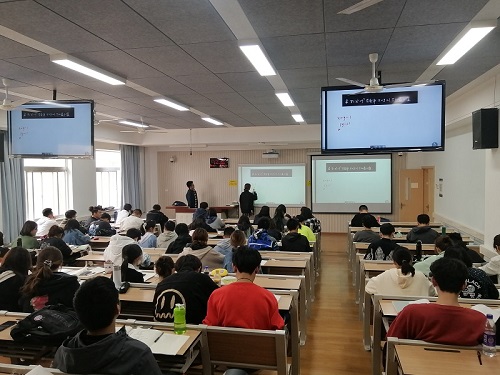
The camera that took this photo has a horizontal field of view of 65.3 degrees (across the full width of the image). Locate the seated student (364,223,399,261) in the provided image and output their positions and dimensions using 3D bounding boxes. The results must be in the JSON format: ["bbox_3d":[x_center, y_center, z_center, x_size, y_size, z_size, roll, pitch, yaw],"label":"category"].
[{"bbox_3d":[1.855,1.125,5.402,0.500,1.240,0.680,0,2,12],"label":"seated student"}]

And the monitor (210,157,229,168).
[{"bbox_3d":[-1.043,-0.832,13.468,0.660,0.350,0.070,0,3,12],"label":"monitor"}]

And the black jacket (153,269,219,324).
[{"bbox_3d":[-0.495,0.993,3.221,0.520,0.580,0.500,-1,2,12],"label":"black jacket"}]

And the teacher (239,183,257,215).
[{"bbox_3d":[-0.051,0.712,12.836,0.550,1.660,0.420,1,3,27],"label":"teacher"}]

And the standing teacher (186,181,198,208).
[{"bbox_3d":[-1.891,0.665,12.770,0.340,1.730,0.480,0,2,2],"label":"standing teacher"}]

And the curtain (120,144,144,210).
[{"bbox_3d":[-3.913,0.006,12.972,0.200,2.750,1.250,0,2,12],"label":"curtain"}]

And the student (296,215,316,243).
[{"bbox_3d":[1.089,1.137,7.654,0.500,1.247,0.740,0,3,12],"label":"student"}]

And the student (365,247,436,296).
[{"bbox_3d":[1.457,1.162,3.852,0.620,1.170,0.800,-1,2,12],"label":"student"}]

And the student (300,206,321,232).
[{"bbox_3d":[1.330,1.072,8.504,0.470,1.311,0.740,-1,2,12],"label":"student"}]

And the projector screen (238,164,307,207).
[{"bbox_3d":[0.737,-0.075,13.197,2.280,1.420,0.060,0,2,12],"label":"projector screen"}]

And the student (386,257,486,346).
[{"bbox_3d":[1.311,1.103,2.825,0.620,1.300,0.760,0,2,10],"label":"student"}]

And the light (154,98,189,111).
[{"bbox_3d":[-1.390,-1.507,7.043,0.210,0.070,1.210,0,2,12],"label":"light"}]

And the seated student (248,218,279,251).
[{"bbox_3d":[0.262,1.166,6.880,0.540,1.281,0.740,0,3,12],"label":"seated student"}]

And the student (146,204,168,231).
[{"bbox_3d":[-2.289,1.065,9.697,0.500,1.250,0.680,0,2,12],"label":"student"}]

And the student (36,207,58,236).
[{"bbox_3d":[-4.404,1.145,8.824,0.540,1.307,0.740,0,3,17],"label":"student"}]

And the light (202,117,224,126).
[{"bbox_3d":[-0.888,-1.605,9.378,0.210,0.070,1.210,0,2,12],"label":"light"}]

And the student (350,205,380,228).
[{"bbox_3d":[2.697,1.041,9.139,0.620,1.272,0.740,-1,2,12],"label":"student"}]

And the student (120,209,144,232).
[{"bbox_3d":[-2.740,1.118,9.213,0.500,1.200,0.700,0,2,17],"label":"student"}]

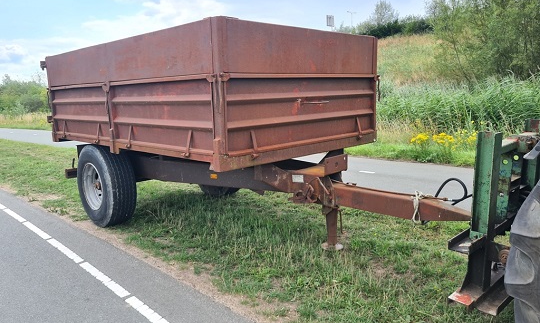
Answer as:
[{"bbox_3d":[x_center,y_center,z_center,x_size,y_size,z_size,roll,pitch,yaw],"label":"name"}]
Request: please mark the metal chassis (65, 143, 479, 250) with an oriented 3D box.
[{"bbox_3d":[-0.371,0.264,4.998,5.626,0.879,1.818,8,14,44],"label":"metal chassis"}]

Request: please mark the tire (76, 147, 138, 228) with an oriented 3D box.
[{"bbox_3d":[-2.234,0.326,5.526,1.081,1.081,0.389,8,14,44],"label":"tire"}]

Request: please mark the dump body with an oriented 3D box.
[{"bbox_3d":[-0.974,-0.871,5.385,4.016,1.199,2.405,8,14,44],"label":"dump body"}]

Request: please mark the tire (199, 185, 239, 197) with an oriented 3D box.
[{"bbox_3d":[-0.880,0.061,6.855,1.081,1.081,0.389,8,14,44],"label":"tire"}]

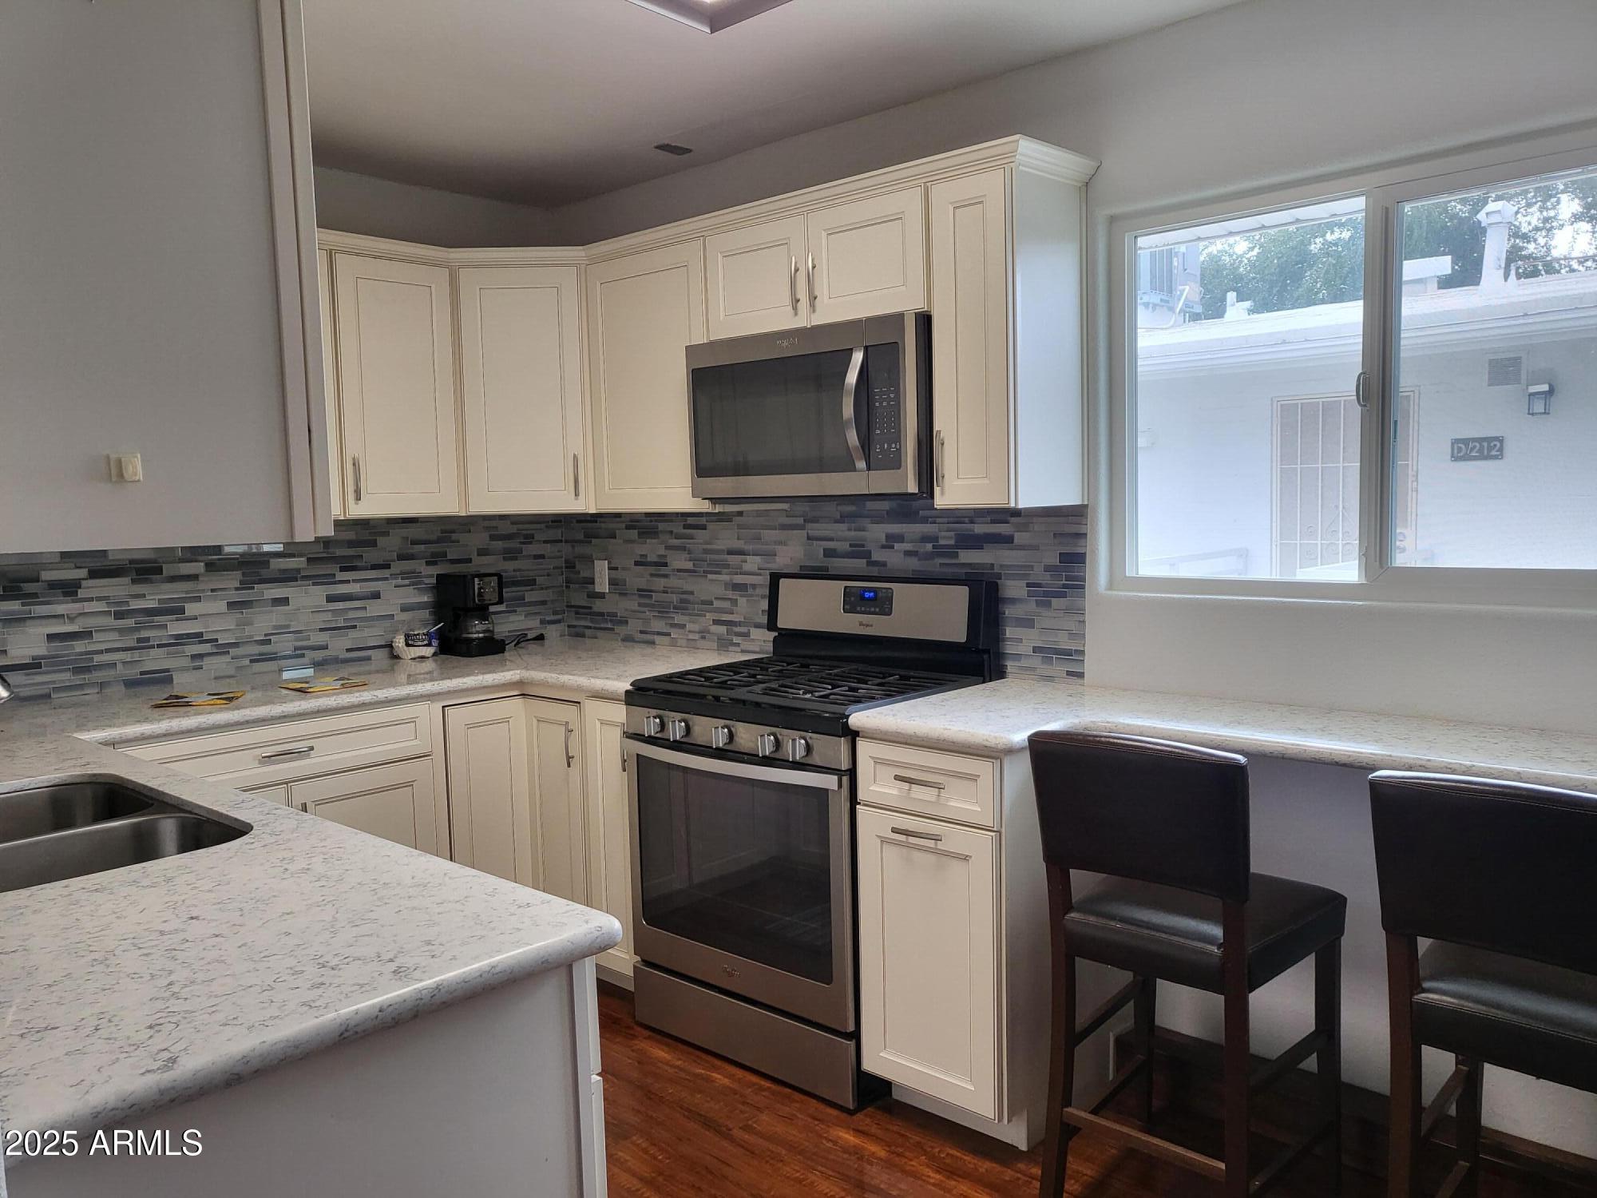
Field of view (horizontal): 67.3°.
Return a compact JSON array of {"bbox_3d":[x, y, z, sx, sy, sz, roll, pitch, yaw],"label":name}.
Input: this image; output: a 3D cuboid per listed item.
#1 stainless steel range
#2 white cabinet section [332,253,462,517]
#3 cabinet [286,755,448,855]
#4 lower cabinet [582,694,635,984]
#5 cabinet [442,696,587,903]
[{"bbox_3d":[0.027,0.548,3.138,0.757,1.185,0.667,3,6,42],"label":"stainless steel range"},{"bbox_3d":[-1.282,-0.622,3.611,0.335,0.753,0.385,3,6,42],"label":"white cabinet section"},{"bbox_3d":[-1.339,0.738,3.362,0.608,0.620,0.431,3,6,42],"label":"cabinet"},{"bbox_3d":[-0.307,0.637,3.494,0.202,0.765,0.615,3,6,42],"label":"lower cabinet"},{"bbox_3d":[-0.798,0.626,3.756,0.880,0.765,0.880,3,6,42],"label":"cabinet"}]

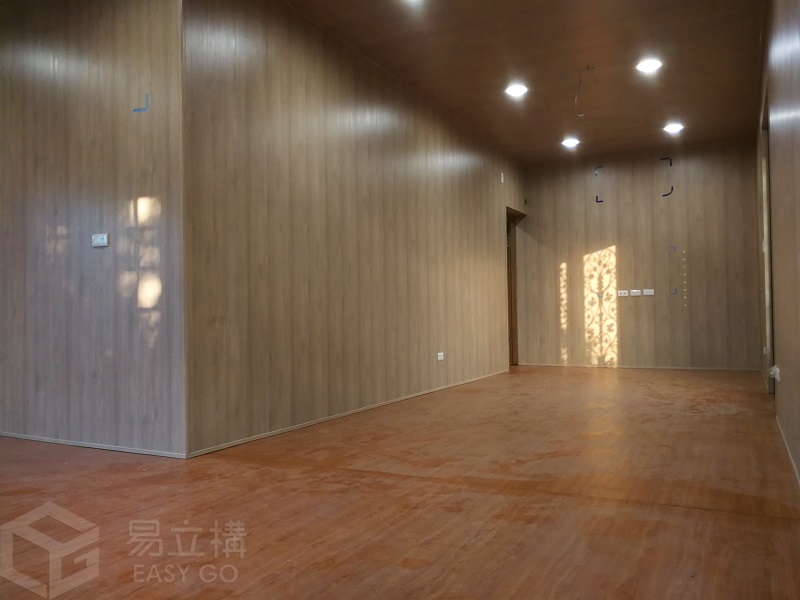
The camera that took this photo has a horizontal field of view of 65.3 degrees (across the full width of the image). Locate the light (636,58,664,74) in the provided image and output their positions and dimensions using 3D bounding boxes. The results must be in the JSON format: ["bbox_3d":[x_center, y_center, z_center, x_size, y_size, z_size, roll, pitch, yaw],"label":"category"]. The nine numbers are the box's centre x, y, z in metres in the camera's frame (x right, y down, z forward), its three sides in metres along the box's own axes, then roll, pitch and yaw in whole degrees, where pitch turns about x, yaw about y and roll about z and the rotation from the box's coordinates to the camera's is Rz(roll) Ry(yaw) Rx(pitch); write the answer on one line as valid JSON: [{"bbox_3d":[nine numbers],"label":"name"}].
[{"bbox_3d":[2.037,-1.907,5.095,0.190,0.050,0.190,-2,-1,28],"label":"light"}]

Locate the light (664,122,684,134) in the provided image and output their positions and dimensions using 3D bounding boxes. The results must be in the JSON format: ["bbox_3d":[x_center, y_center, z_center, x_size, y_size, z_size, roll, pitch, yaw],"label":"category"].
[{"bbox_3d":[3.014,-1.881,6.864,0.190,0.050,0.190,-2,-1,28],"label":"light"}]

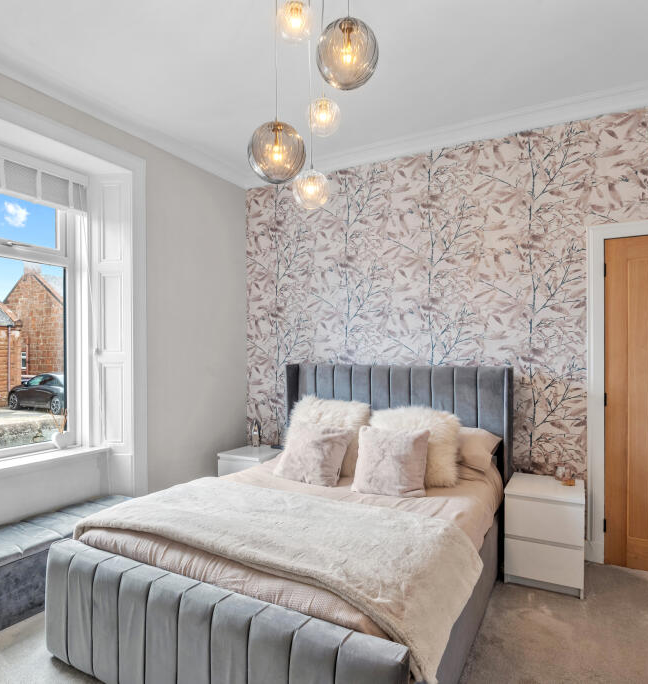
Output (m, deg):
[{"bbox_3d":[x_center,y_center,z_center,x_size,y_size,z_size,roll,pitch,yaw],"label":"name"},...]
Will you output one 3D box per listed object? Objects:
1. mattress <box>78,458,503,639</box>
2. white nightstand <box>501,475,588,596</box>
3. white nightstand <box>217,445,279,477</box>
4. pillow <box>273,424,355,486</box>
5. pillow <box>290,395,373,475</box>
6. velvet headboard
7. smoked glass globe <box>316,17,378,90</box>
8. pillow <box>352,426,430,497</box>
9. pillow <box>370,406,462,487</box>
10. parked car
[{"bbox_3d":[0.015,0.958,2.542,1.560,0.280,1.900,0,0,28],"label":"mattress"},{"bbox_3d":[1.367,1.150,2.810,0.405,0.550,0.465,0,0,28],"label":"white nightstand"},{"bbox_3d":[-0.548,1.152,3.671,0.400,0.550,0.460,0,0,28],"label":"white nightstand"},{"bbox_3d":[-0.061,0.690,2.885,0.430,0.410,0.150,0,-36,18],"label":"pillow"},{"bbox_3d":[0.061,0.619,3.049,0.500,0.480,0.200,0,-27,28],"label":"pillow"},{"bbox_3d":[0.497,0.806,3.442,1.700,1.240,0.250,0,0,28],"label":"velvet headboard"},{"bbox_3d":[0.081,-0.991,1.570,0.210,0.210,0.210,0,0,0],"label":"smoked glass globe"},{"bbox_3d":[0.397,0.679,2.640,0.420,0.410,0.150,0,-35,18],"label":"pillow"},{"bbox_3d":[0.565,0.626,2.803,0.520,0.460,0.200,0,-27,26],"label":"pillow"},{"bbox_3d":[-10.653,1.967,18.272,4.750,1.480,1.860,0,0,30],"label":"parked car"}]

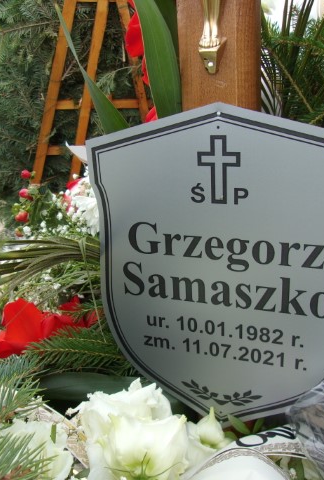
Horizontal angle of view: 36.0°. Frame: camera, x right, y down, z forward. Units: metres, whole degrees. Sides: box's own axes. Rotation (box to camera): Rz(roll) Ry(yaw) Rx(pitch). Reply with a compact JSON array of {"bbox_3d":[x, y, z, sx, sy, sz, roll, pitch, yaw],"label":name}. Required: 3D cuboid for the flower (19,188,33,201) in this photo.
[{"bbox_3d":[-0.150,-0.050,0.550,0.014,0.013,0.013,-5,20,-6],"label":"flower"}]

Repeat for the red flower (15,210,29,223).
[{"bbox_3d":[-0.155,-0.026,0.550,0.014,0.013,0.013,-5,20,-6],"label":"red flower"}]

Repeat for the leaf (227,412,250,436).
[{"bbox_3d":[0.064,0.153,0.410,0.011,0.028,0.007,-49,9,-9],"label":"leaf"}]

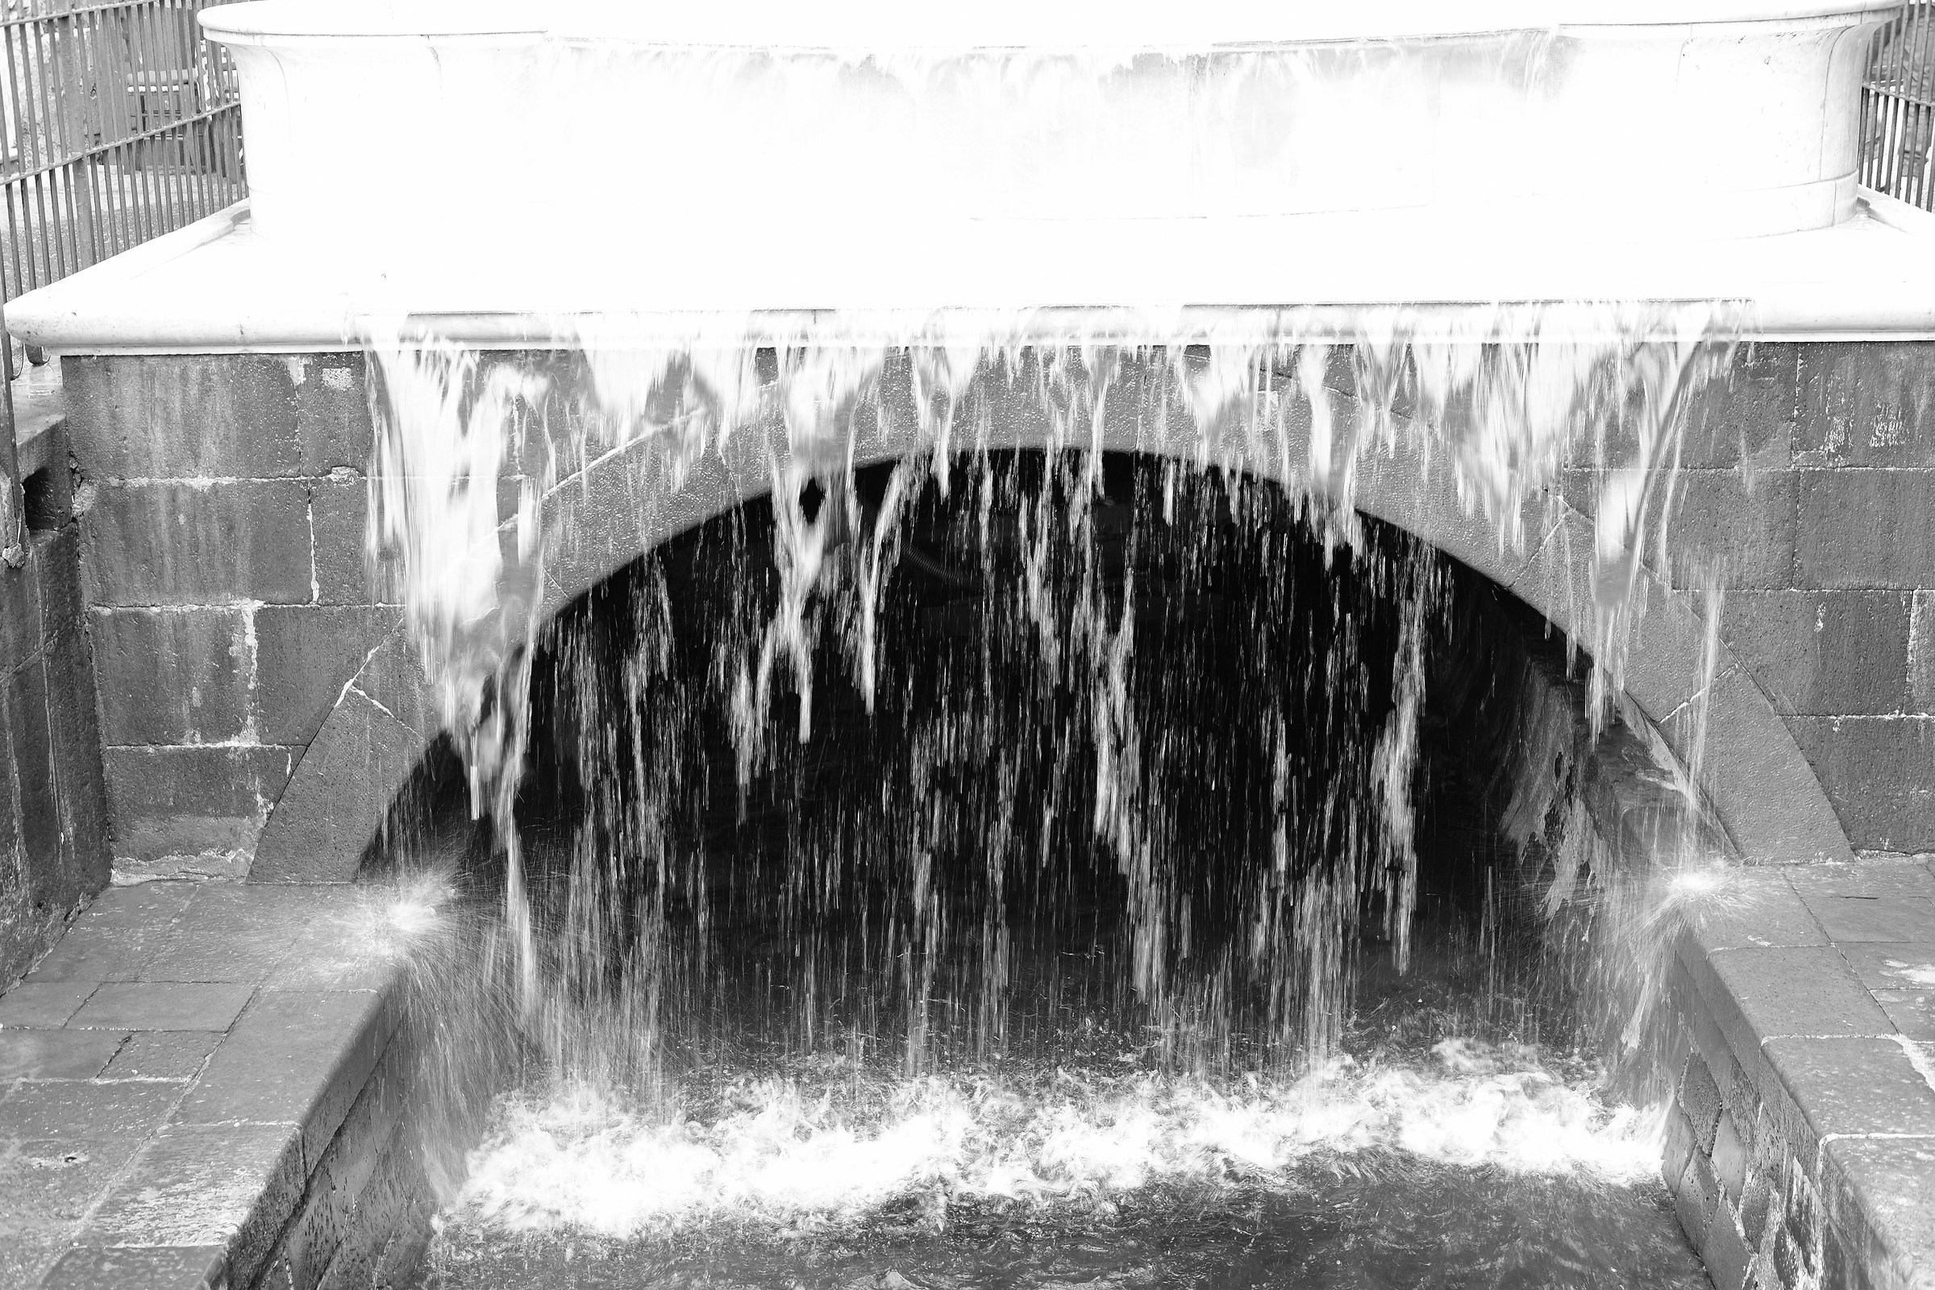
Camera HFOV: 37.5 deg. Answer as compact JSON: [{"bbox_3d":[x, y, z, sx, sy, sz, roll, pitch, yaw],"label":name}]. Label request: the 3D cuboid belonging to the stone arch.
[{"bbox_3d":[0.225,-0.162,8.823,4.891,1.591,0.700,0,15,2],"label":"stone arch"}]

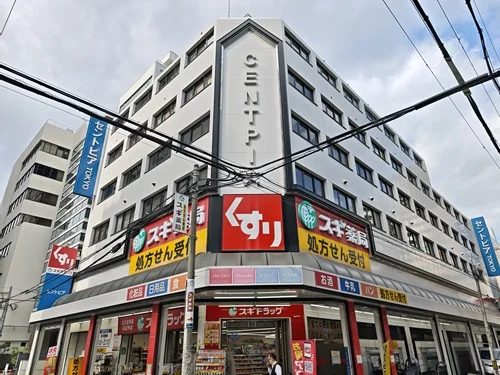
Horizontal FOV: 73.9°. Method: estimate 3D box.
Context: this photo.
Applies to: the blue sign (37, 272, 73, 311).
[{"bbox_3d":[-12.673,6.934,21.689,0.250,2.397,1.677,-24,-34,38],"label":"blue sign"}]

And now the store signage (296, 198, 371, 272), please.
[{"bbox_3d":[3.865,2.267,14.495,0.200,2.243,5.801,-24,-35,39],"label":"store signage"}]

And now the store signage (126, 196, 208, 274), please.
[{"bbox_3d":[-3.703,2.315,14.391,5.872,2.243,0.200,-24,-34,38],"label":"store signage"}]

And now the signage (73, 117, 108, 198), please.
[{"bbox_3d":[-10.860,-2.181,22.844,0.250,6.077,1.234,-24,-34,38],"label":"signage"}]

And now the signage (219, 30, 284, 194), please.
[{"bbox_3d":[0.052,-3.956,15.299,2.710,9.496,0.250,0,-26,-1],"label":"signage"}]

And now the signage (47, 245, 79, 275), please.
[{"bbox_3d":[-12.706,4.977,22.651,0.250,1.845,1.676,-24,-34,38],"label":"signage"}]

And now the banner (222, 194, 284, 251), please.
[{"bbox_3d":[0.130,1.305,12.636,2.302,2.273,0.220,0,-26,-1],"label":"banner"}]

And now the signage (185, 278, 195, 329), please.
[{"bbox_3d":[-1.558,2.984,8.576,0.220,1.221,0.200,7,-28,-16],"label":"signage"}]

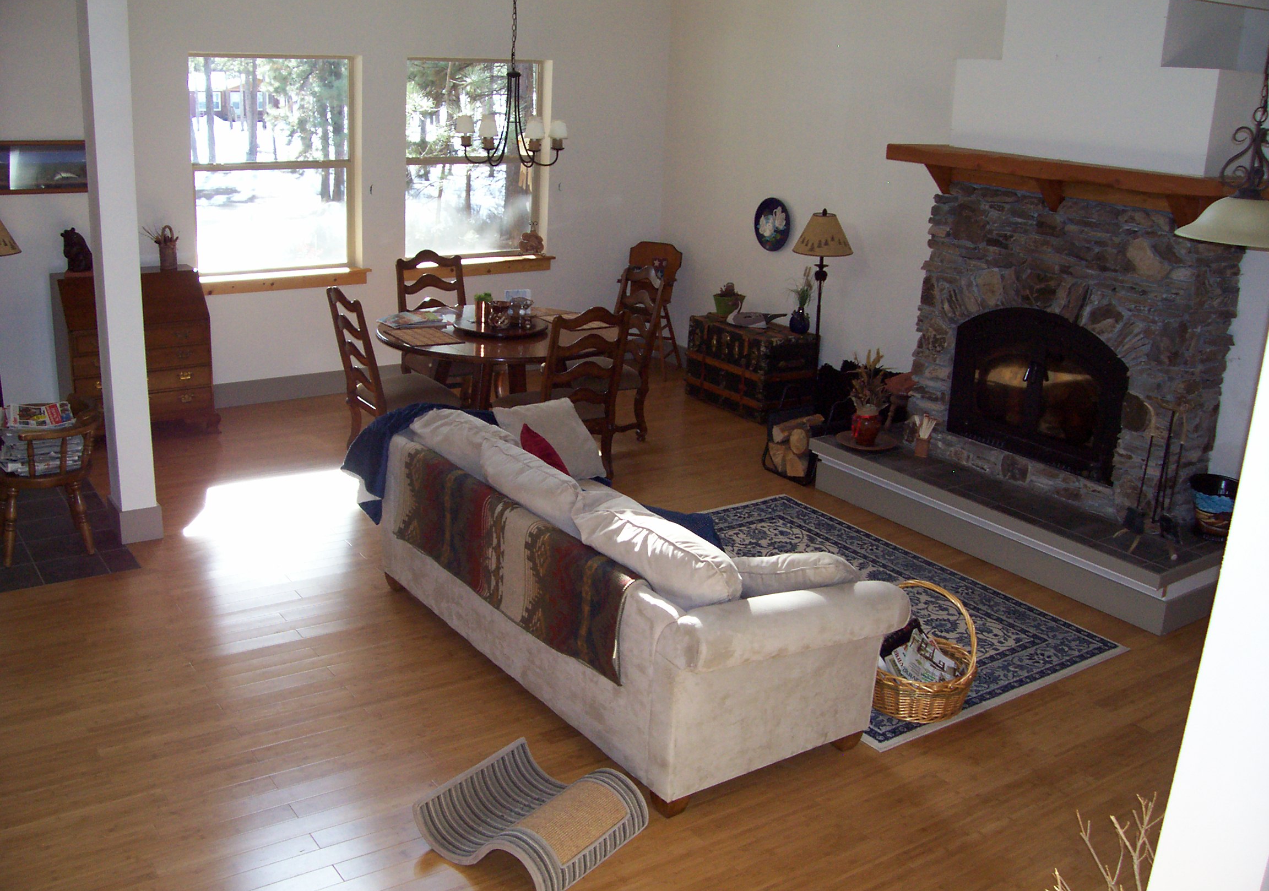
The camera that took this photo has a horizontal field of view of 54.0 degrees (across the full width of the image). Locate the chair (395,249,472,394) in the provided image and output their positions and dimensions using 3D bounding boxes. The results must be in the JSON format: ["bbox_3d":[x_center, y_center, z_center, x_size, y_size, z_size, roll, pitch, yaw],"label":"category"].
[{"bbox_3d":[-1.278,-0.718,8.393,0.500,1.062,0.580,-8,21,-32],"label":"chair"}]

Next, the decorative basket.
[{"bbox_3d":[1.146,0.806,5.077,0.496,0.477,0.496,7,17,15],"label":"decorative basket"}]

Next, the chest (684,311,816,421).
[{"bbox_3d":[0.890,-0.613,9.481,0.516,0.611,0.943,-9,21,-34],"label":"chest"}]

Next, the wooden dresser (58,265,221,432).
[{"bbox_3d":[-3.216,-0.586,8.029,0.884,1.040,0.477,-9,21,-34],"label":"wooden dresser"}]

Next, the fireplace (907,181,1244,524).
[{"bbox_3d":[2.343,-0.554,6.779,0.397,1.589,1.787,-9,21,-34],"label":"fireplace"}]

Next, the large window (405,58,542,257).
[{"bbox_3d":[-1.209,-2.178,9.550,1.221,1.470,0.119,-9,21,-34],"label":"large window"}]

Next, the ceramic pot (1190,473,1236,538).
[{"bbox_3d":[2.856,0.307,6.101,0.320,0.270,0.320,3,18,-1],"label":"ceramic pot"}]

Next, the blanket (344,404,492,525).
[{"bbox_3d":[-0.951,0.088,5.880,0.780,0.468,0.552,-10,22,-35],"label":"blanket"}]

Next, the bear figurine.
[{"bbox_3d":[-3.465,-1.219,7.745,0.159,0.278,0.208,14,20,34],"label":"bear figurine"}]

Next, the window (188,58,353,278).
[{"bbox_3d":[-2.406,-1.889,8.345,1.183,1.440,0.120,-10,22,-35],"label":"window"}]

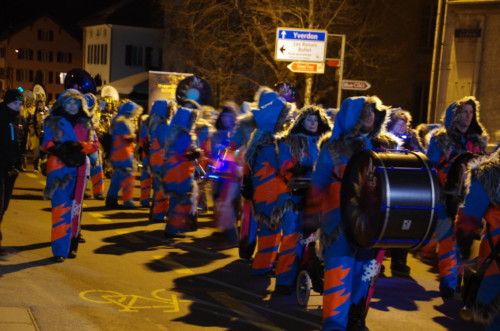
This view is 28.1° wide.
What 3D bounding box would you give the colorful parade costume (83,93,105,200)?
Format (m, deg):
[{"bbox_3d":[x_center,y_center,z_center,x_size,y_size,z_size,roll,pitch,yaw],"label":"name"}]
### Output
[{"bbox_3d":[-2.636,-0.318,16.700,0.450,1.780,0.550,4,4,5],"label":"colorful parade costume"}]

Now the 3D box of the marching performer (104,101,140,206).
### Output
[{"bbox_3d":[-2.096,-0.197,16.400,0.500,1.730,0.540,3,4,-6],"label":"marching performer"}]

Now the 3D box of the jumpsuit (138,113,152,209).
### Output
[{"bbox_3d":[-1.674,-0.163,16.300,0.460,1.680,0.540,3,4,-6],"label":"jumpsuit"}]

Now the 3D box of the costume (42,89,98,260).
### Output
[{"bbox_3d":[-1.853,0.093,10.300,0.570,1.770,0.420,1,4,-28],"label":"costume"}]

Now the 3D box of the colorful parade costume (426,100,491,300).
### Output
[{"bbox_3d":[1.943,0.298,9.300,0.460,1.850,0.580,7,5,42],"label":"colorful parade costume"}]

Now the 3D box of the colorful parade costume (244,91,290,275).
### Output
[{"bbox_3d":[0.182,0.172,9.800,0.420,1.820,0.540,1,4,-30],"label":"colorful parade costume"}]

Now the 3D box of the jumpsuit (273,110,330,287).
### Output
[{"bbox_3d":[0.489,0.308,9.300,0.540,1.750,0.420,2,4,-20],"label":"jumpsuit"}]

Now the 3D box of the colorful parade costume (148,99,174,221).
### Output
[{"bbox_3d":[-1.301,-0.087,14.500,0.470,1.750,0.550,2,4,-16],"label":"colorful parade costume"}]

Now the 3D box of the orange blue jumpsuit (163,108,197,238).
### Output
[{"bbox_3d":[-0.879,0.090,12.800,0.450,1.700,0.550,2,4,-21],"label":"orange blue jumpsuit"}]

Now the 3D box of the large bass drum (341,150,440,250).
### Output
[{"bbox_3d":[0.989,0.244,7.050,0.440,0.670,0.670,2,4,-21],"label":"large bass drum"}]

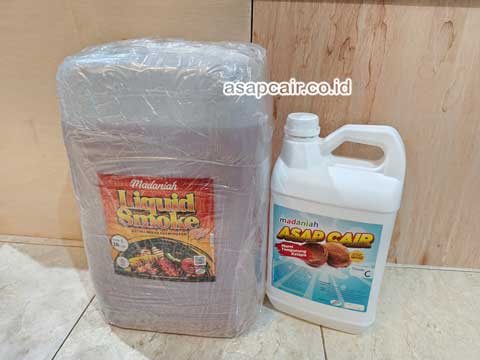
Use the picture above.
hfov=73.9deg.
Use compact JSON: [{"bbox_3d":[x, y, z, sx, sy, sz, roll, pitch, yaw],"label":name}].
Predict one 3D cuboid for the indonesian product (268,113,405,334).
[{"bbox_3d":[0.144,0.063,0.507,0.176,0.319,0.127,9,24,21],"label":"indonesian product"}]

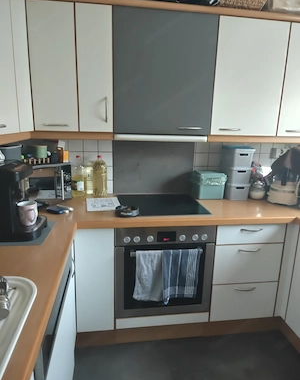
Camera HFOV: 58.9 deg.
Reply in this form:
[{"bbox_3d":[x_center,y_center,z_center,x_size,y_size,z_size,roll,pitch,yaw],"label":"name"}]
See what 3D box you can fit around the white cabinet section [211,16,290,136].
[{"bbox_3d":[0.586,-0.702,1.774,0.443,0.663,0.345,0,12,-8],"label":"white cabinet section"}]

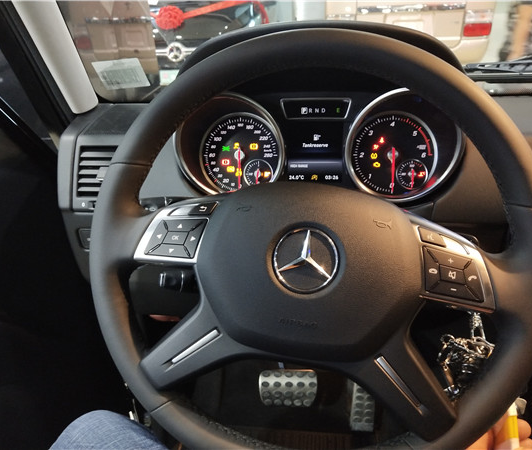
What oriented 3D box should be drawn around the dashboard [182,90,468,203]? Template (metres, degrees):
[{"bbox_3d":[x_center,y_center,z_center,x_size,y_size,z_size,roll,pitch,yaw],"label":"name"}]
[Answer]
[{"bbox_3d":[0.060,-0.096,0.645,0.343,0.132,0.070,1,4,8],"label":"dashboard"}]

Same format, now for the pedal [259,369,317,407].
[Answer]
[{"bbox_3d":[0.043,0.307,0.980,0.109,0.063,0.030,1,5,8],"label":"pedal"}]

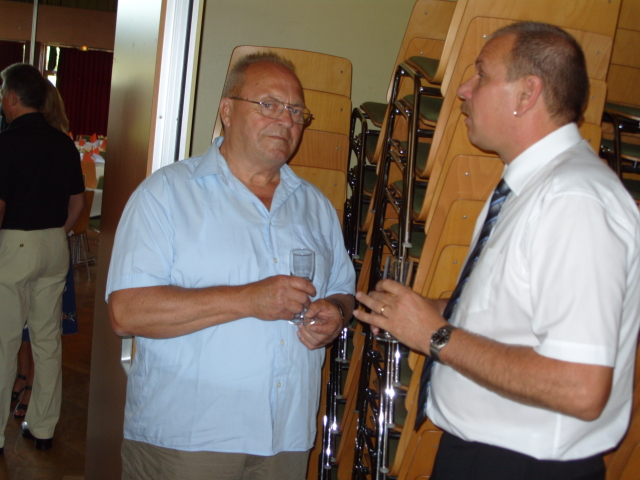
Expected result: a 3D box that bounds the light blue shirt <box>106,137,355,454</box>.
[{"bbox_3d":[-0.207,0.125,1.880,0.570,0.710,0.370,2,8,-34],"label":"light blue shirt"}]

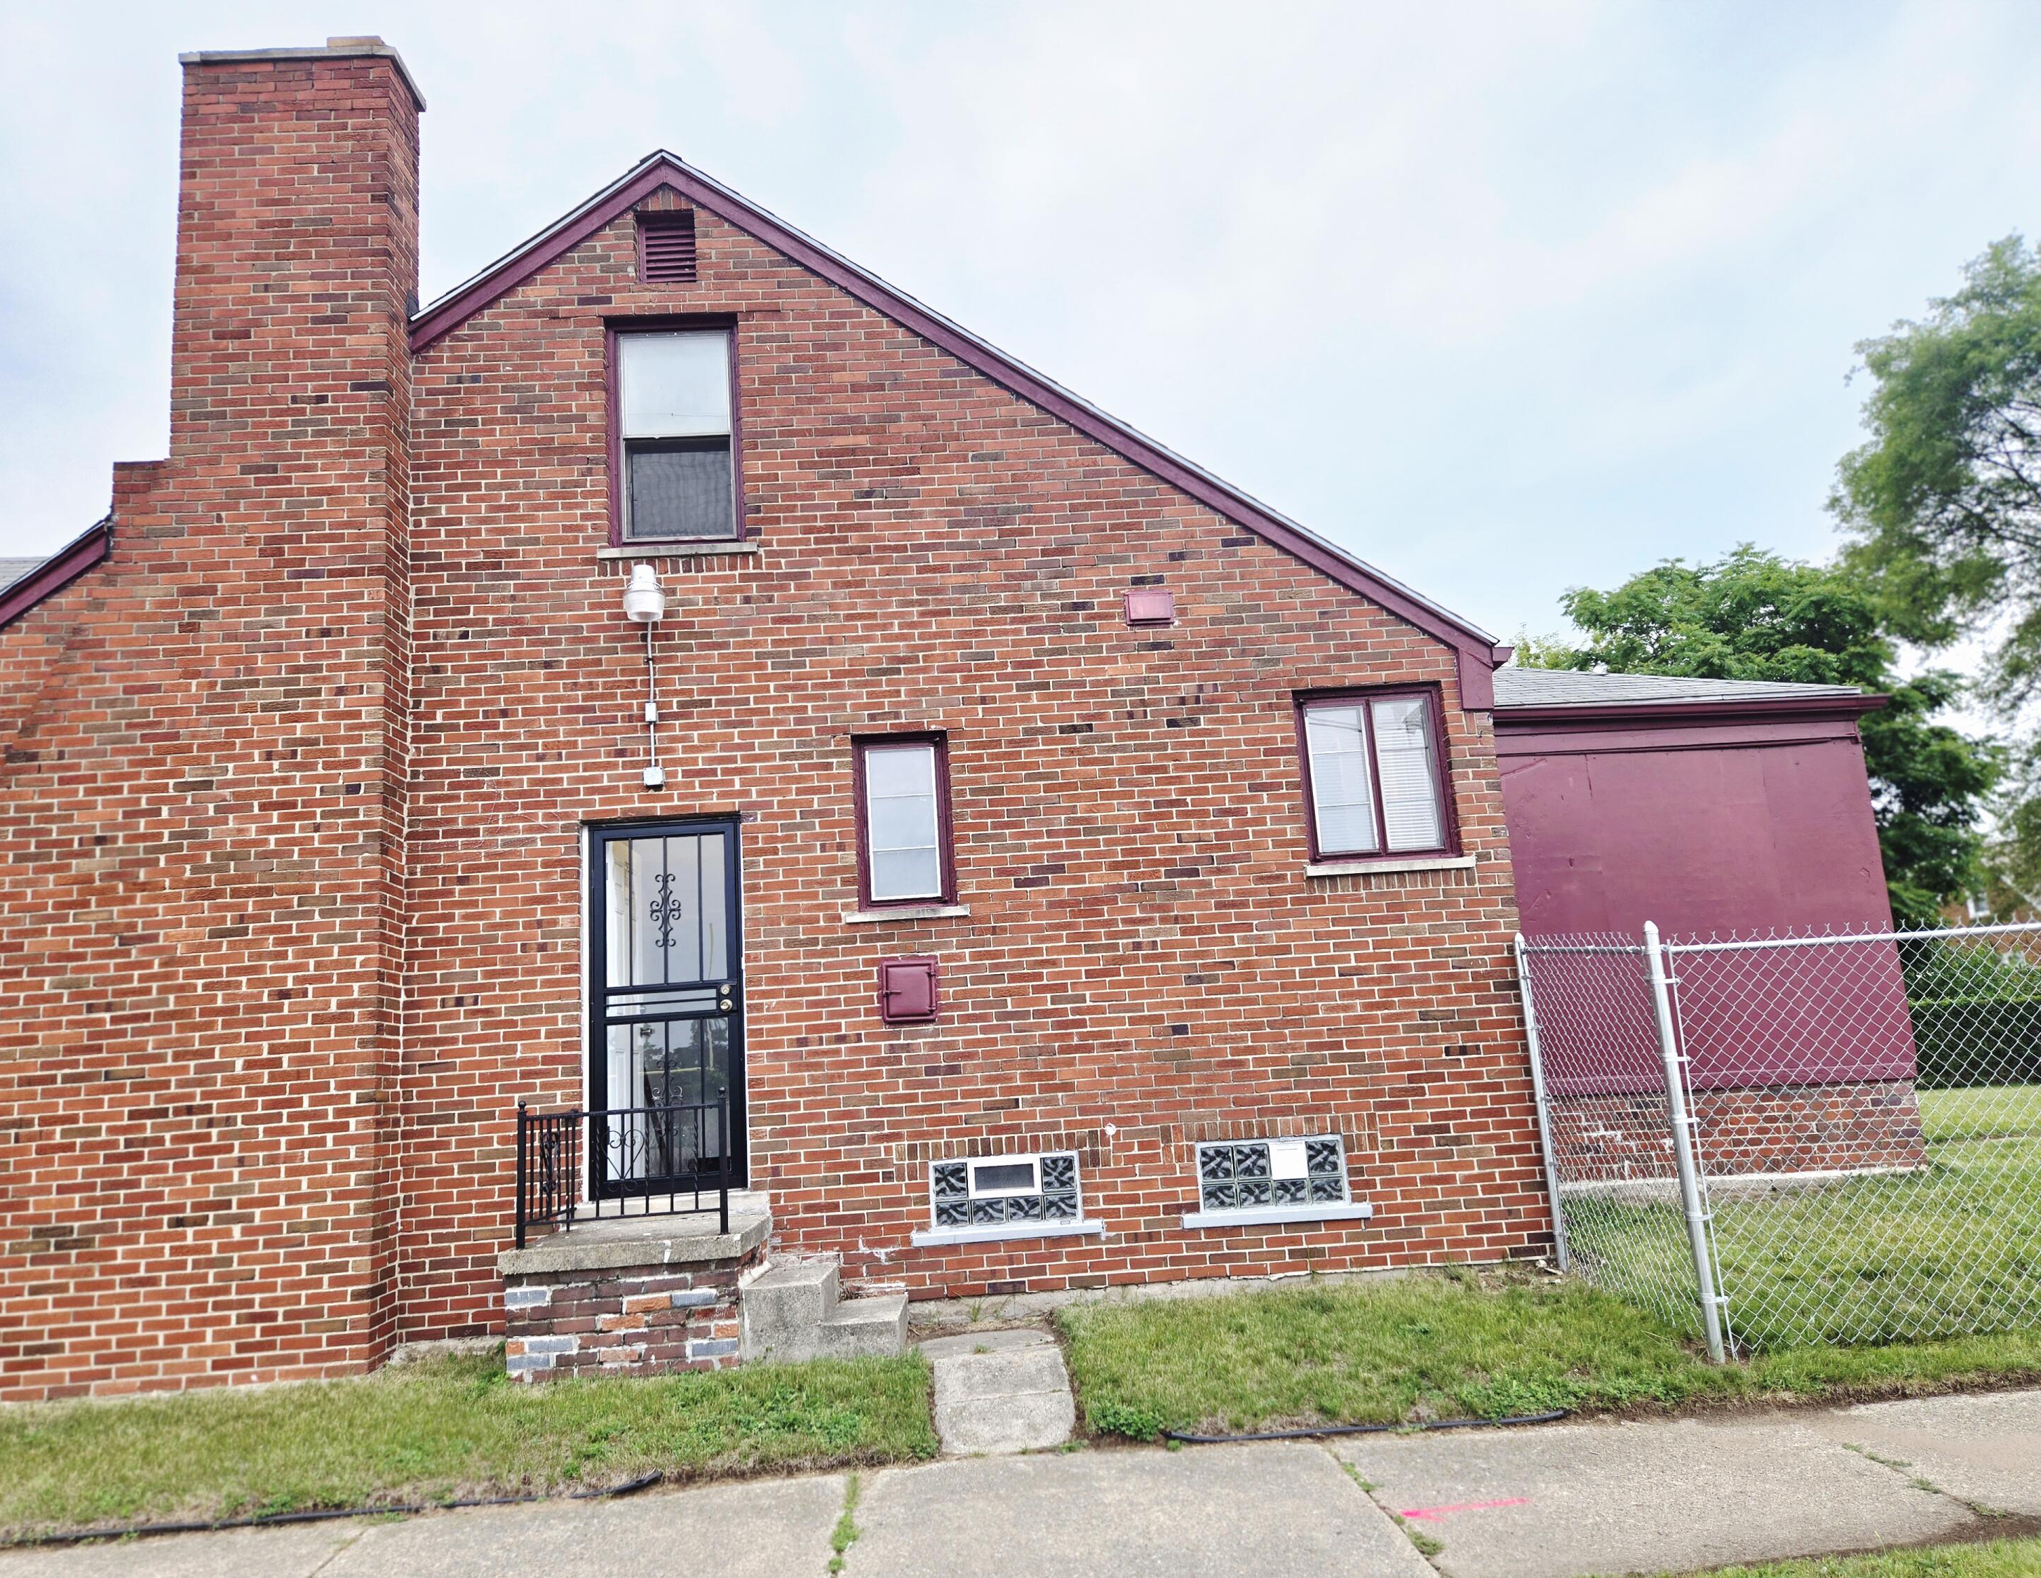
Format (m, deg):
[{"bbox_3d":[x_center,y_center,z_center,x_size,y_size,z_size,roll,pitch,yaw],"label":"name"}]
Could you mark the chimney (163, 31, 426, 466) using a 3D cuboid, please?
[{"bbox_3d":[-4.361,-3.183,8.487,1.277,2.792,0.510,-3,-11,-3],"label":"chimney"}]

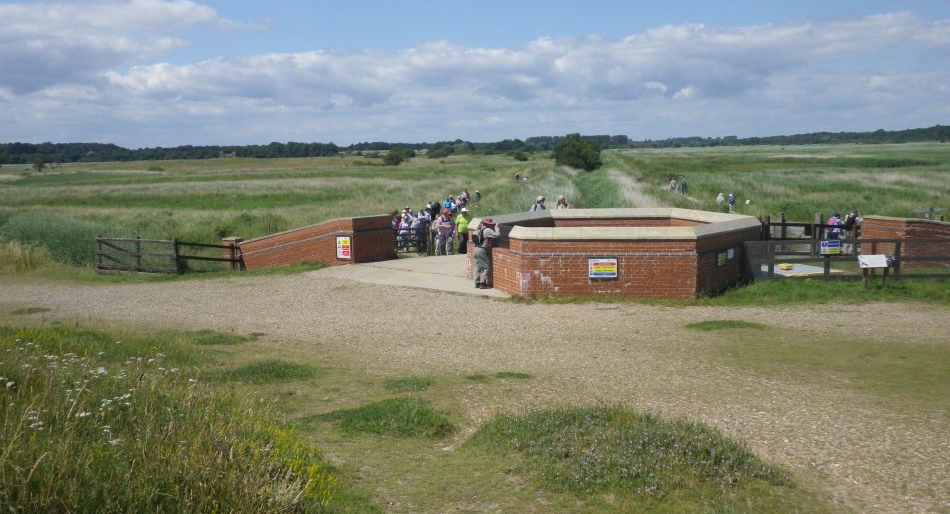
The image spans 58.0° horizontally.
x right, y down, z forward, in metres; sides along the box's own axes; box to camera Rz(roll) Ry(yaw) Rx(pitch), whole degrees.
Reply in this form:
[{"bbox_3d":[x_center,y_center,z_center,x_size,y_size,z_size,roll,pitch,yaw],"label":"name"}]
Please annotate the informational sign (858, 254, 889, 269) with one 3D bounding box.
[{"bbox_3d":[8.838,0.104,19.000,0.600,0.330,0.040,0,-29,6],"label":"informational sign"}]

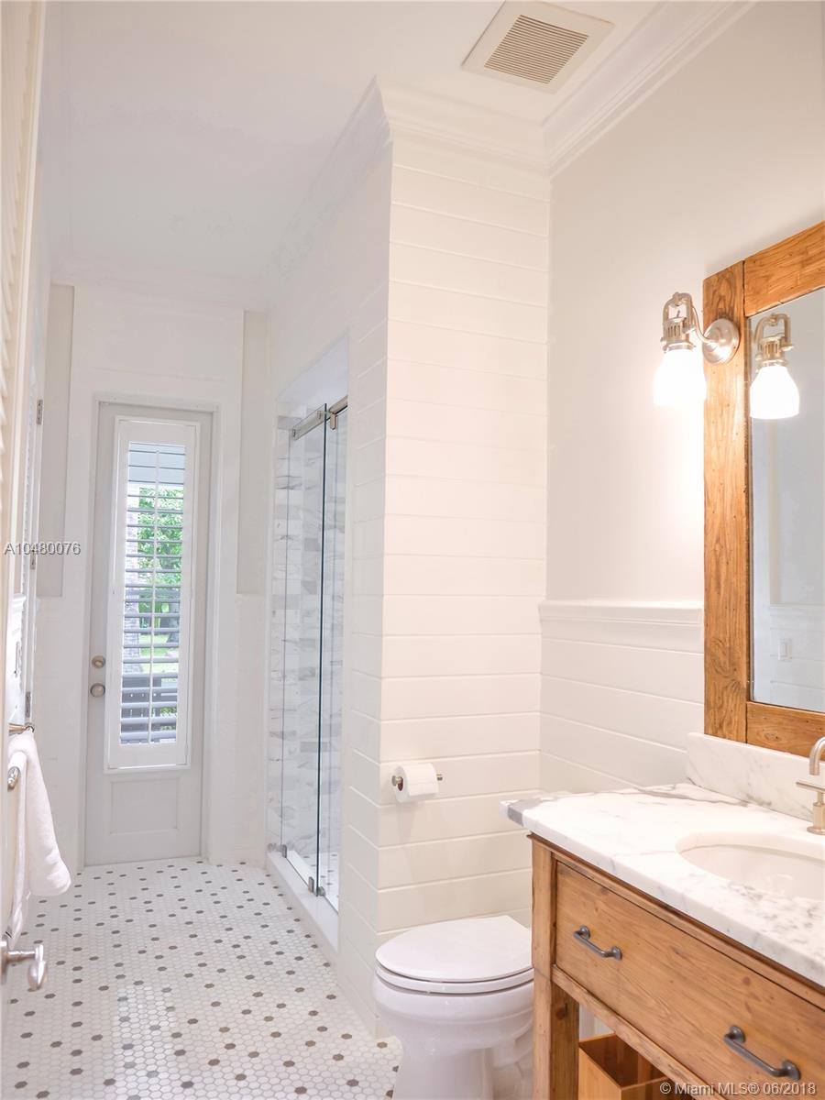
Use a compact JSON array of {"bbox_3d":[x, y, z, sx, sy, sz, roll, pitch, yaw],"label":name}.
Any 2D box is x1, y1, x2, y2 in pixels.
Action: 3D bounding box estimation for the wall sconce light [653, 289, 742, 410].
[{"bbox_3d":[0.711,-0.506,1.947,0.205,0.280,0.130,2,-3,-23],"label":"wall sconce light"}]

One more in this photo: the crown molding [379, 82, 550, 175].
[{"bbox_3d":[0.197,-1.447,2.645,0.728,0.136,0.095,2,-3,-23],"label":"crown molding"}]

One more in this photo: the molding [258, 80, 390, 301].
[{"bbox_3d":[-0.446,-1.417,3.340,0.095,0.136,1.880,2,-3,-23],"label":"molding"}]

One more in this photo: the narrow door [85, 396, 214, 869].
[{"bbox_3d":[-1.362,0.424,3.985,0.585,2.360,0.060,2,-3,-23],"label":"narrow door"}]

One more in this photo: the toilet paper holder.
[{"bbox_3d":[0.011,0.744,2.463,0.165,0.048,0.080,2,-3,-23],"label":"toilet paper holder"}]

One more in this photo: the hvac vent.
[{"bbox_3d":[0.375,-1.520,2.321,0.336,0.025,0.336,2,-3,-23],"label":"hvac vent"}]

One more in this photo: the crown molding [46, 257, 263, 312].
[{"bbox_3d":[-1.272,-1.393,3.956,1.085,0.136,0.095,2,-3,-23],"label":"crown molding"}]

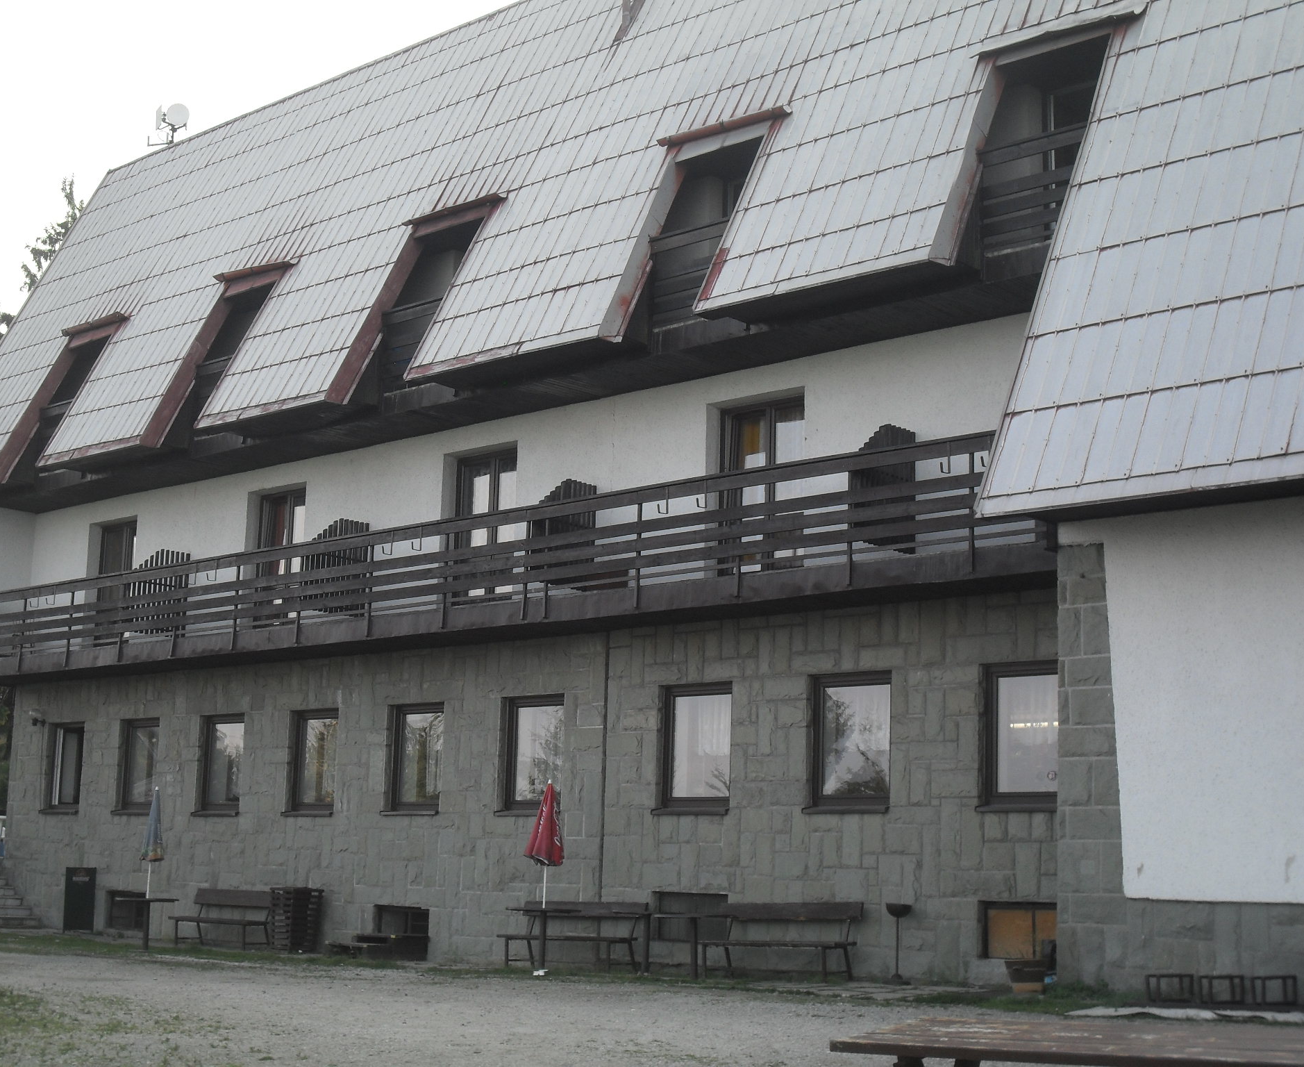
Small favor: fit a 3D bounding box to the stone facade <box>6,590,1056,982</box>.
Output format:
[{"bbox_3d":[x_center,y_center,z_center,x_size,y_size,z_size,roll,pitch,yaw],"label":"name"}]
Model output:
[{"bbox_3d":[-3.139,3.637,27.492,21.788,4.108,0.520,-8,-13,43],"label":"stone facade"}]

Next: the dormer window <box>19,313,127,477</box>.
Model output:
[{"bbox_3d":[-9.484,-2.194,32.610,1.768,2.548,1.248,-8,-13,43],"label":"dormer window"}]

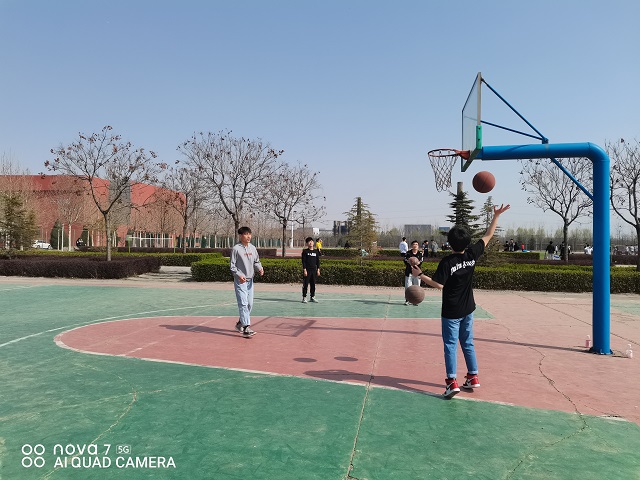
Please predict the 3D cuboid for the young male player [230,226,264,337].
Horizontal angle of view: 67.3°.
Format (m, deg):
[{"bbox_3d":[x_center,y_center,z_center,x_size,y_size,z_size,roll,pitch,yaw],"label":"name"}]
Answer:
[{"bbox_3d":[-1.215,0.691,8.000,0.440,1.790,0.520,0,-1,41],"label":"young male player"}]

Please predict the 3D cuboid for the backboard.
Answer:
[{"bbox_3d":[2.334,-1.722,7.402,0.060,1.050,1.800,1,-1,9],"label":"backboard"}]

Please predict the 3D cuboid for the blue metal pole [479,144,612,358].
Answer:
[{"bbox_3d":[3.366,0.096,7.251,1.920,3.080,0.280,1,-1,9],"label":"blue metal pole"}]

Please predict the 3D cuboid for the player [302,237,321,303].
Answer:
[{"bbox_3d":[-0.227,0.794,12.850,0.490,1.740,0.320,1,-1,-10],"label":"player"}]

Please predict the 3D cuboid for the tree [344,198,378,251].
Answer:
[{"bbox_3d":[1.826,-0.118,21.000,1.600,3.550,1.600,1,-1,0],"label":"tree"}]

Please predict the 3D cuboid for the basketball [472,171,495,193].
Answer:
[{"bbox_3d":[1.799,-0.634,5.270,0.244,0.244,0.244,1,-1,0],"label":"basketball"}]

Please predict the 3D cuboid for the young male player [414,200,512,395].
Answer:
[{"bbox_3d":[1.486,0.603,5.009,0.950,1.970,0.600,1,-1,-16],"label":"young male player"}]

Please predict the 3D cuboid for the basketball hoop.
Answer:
[{"bbox_3d":[2.009,-1.091,7.447,0.600,0.600,0.470,1,-1,9],"label":"basketball hoop"}]

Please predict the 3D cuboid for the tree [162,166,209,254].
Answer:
[{"bbox_3d":[-9.047,-1.648,32.532,3.300,6.700,3.200,1,-1,10],"label":"tree"}]

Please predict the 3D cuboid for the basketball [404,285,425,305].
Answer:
[{"bbox_3d":[1.181,0.683,5.970,0.243,0.243,0.243,1,-1,10],"label":"basketball"}]

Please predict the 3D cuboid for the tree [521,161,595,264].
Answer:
[{"bbox_3d":[13.416,-1.440,26.532,4.800,6.800,4.600,1,-1,10],"label":"tree"}]

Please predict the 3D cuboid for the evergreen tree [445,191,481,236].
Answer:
[{"bbox_3d":[6.298,-0.242,21.019,1.900,4.100,1.900,1,-1,10],"label":"evergreen tree"}]

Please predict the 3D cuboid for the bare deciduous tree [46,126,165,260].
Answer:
[{"bbox_3d":[-9.859,-1.807,22.232,5.400,6.850,5.100,1,-1,10],"label":"bare deciduous tree"}]

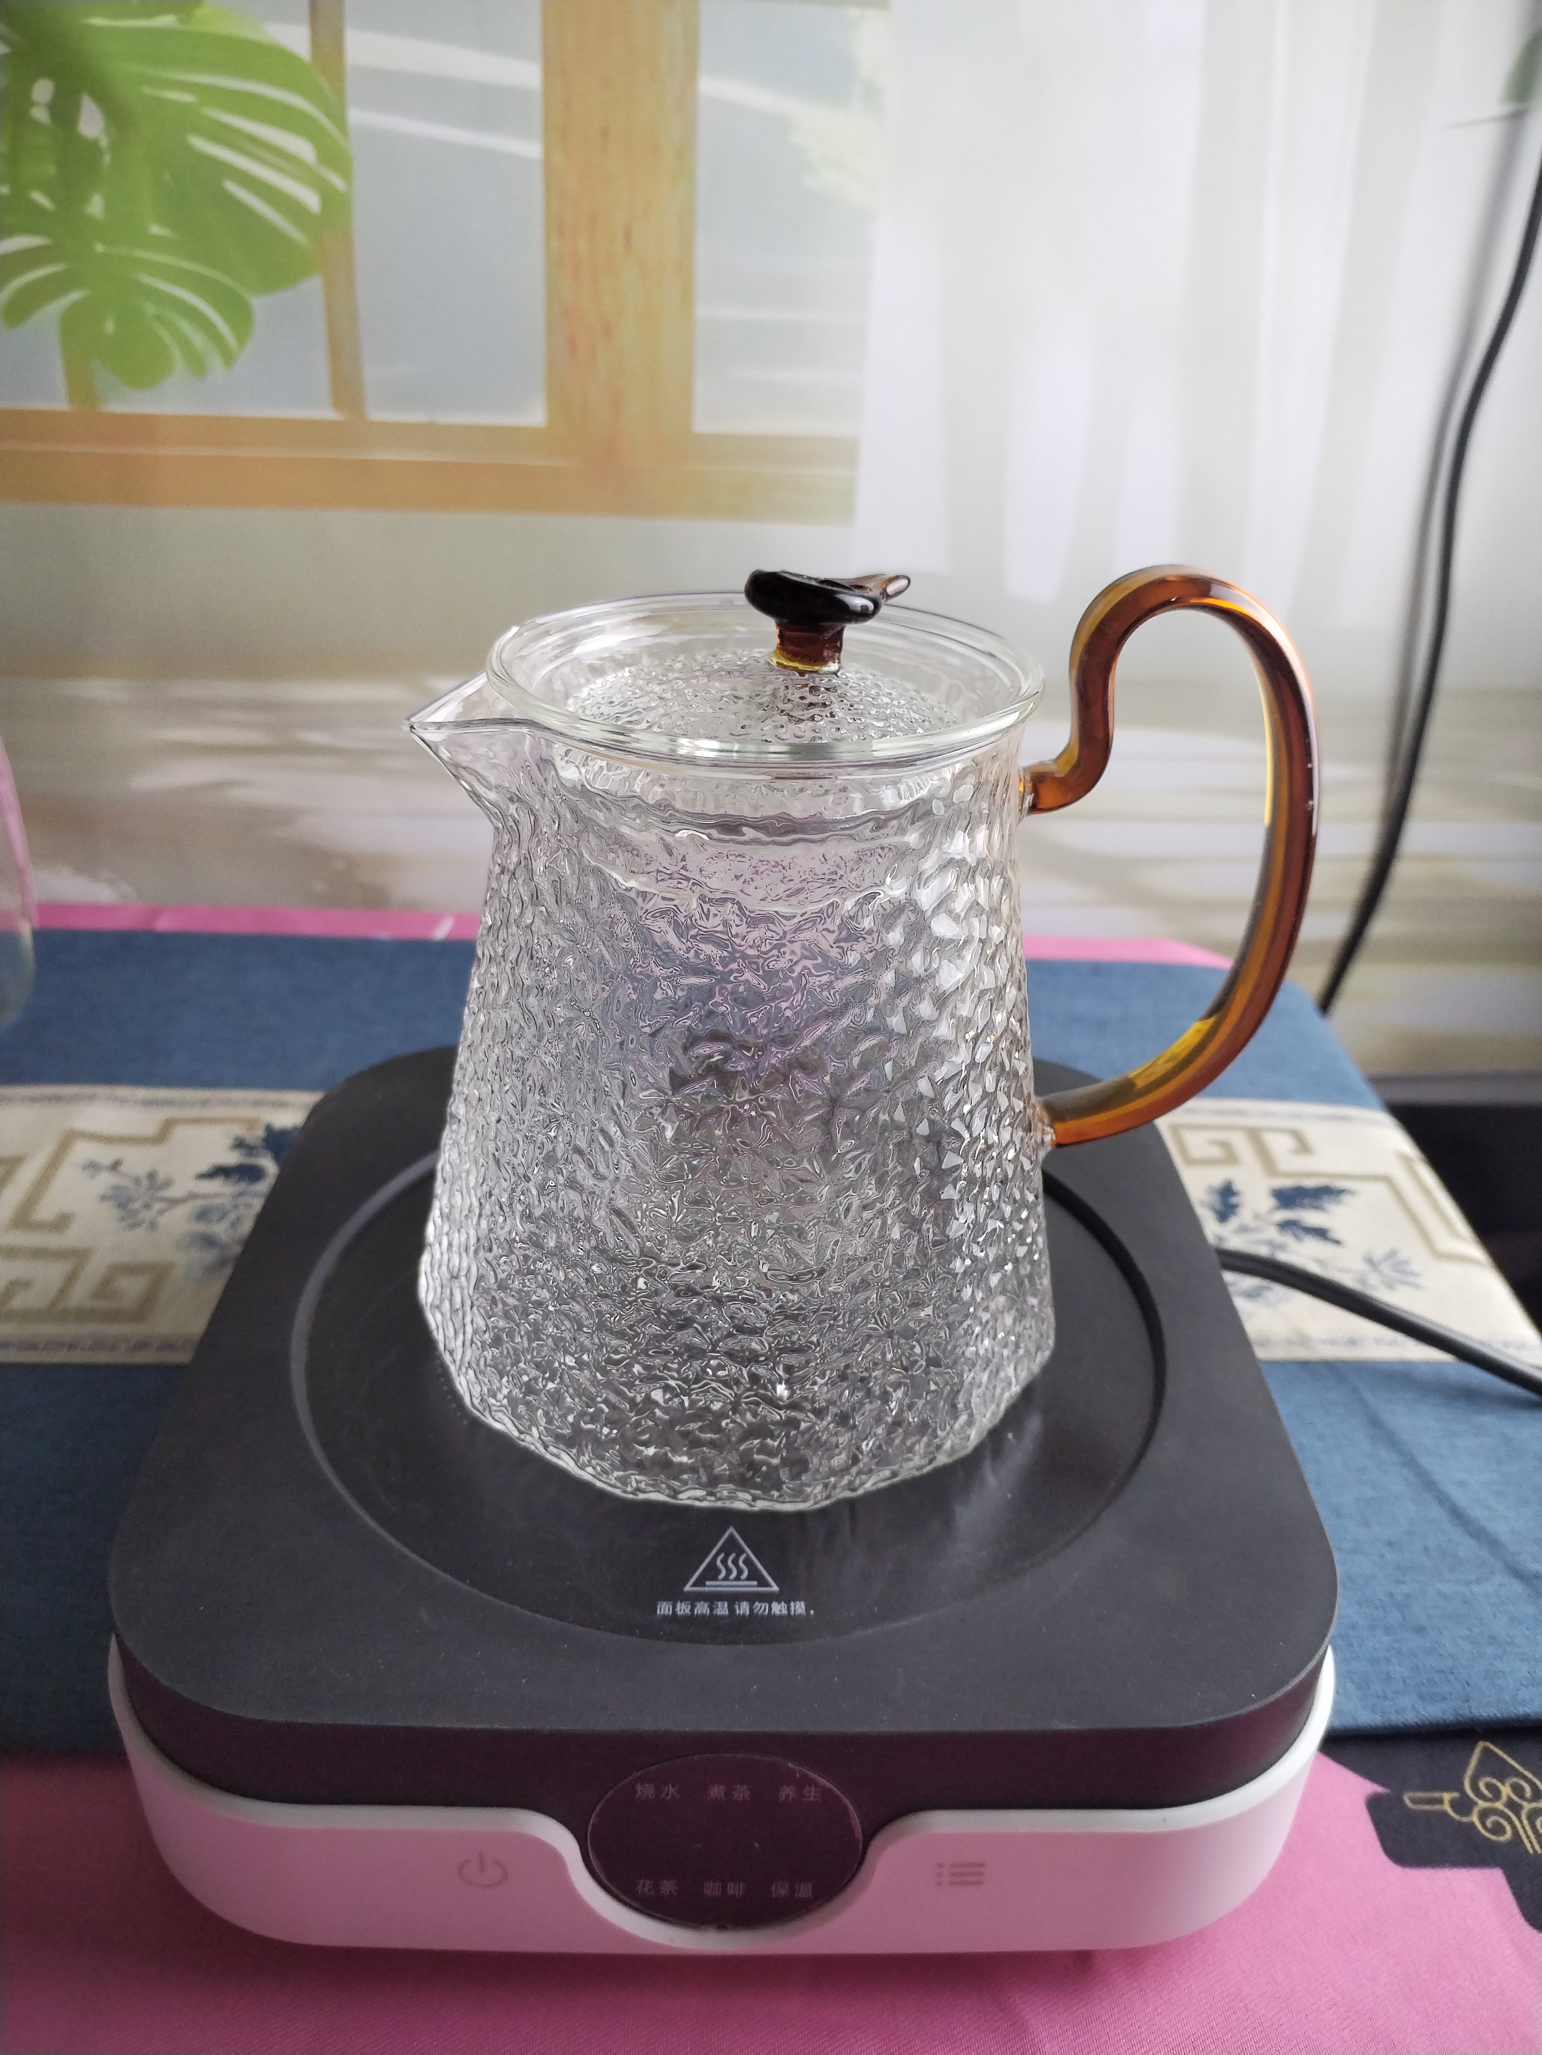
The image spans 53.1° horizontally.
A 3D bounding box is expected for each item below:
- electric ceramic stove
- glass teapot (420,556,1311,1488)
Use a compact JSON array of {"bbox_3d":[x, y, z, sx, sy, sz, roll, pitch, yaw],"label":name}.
[{"bbox_3d":[-0.008,0.078,0.320,0.204,0.057,0.200,1,29,-1],"label":"electric ceramic stove"},{"bbox_3d":[0.017,-0.011,0.278,0.166,0.141,0.127,-5,30,-12],"label":"glass teapot"}]

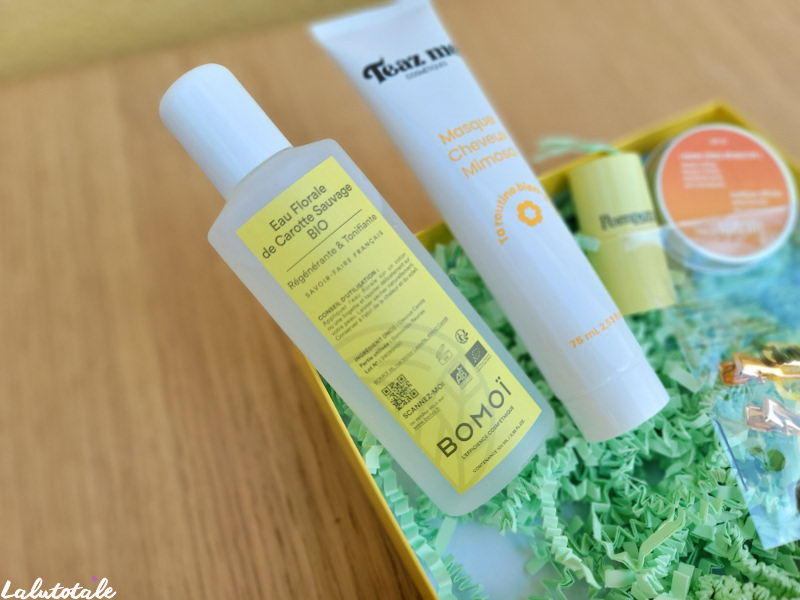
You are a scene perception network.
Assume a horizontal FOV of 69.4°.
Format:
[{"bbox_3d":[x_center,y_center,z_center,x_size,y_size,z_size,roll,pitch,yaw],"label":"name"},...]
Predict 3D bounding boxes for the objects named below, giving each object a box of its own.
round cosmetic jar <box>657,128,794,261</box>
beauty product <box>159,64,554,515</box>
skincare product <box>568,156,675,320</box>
[{"bbox_3d":[0.136,-0.044,0.247,0.061,0.014,0.061,0,79,-5],"label":"round cosmetic jar"},{"bbox_3d":[-0.014,-0.004,0.171,0.049,0.034,0.143,-41,98,-13],"label":"beauty product"},{"bbox_3d":[0.086,-0.024,0.226,0.027,0.027,0.059,-8,80,-12],"label":"skincare product"}]

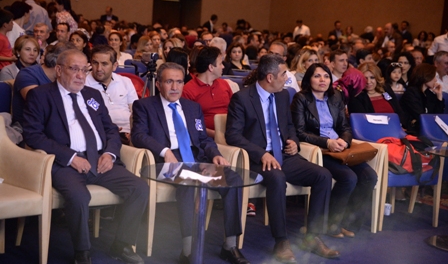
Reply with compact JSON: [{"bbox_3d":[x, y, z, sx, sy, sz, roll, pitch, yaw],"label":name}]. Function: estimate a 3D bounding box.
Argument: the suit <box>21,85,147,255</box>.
[{"bbox_3d":[-0.906,0.203,5.485,0.680,1.030,0.640,-1,9,-32],"label":"suit"}]

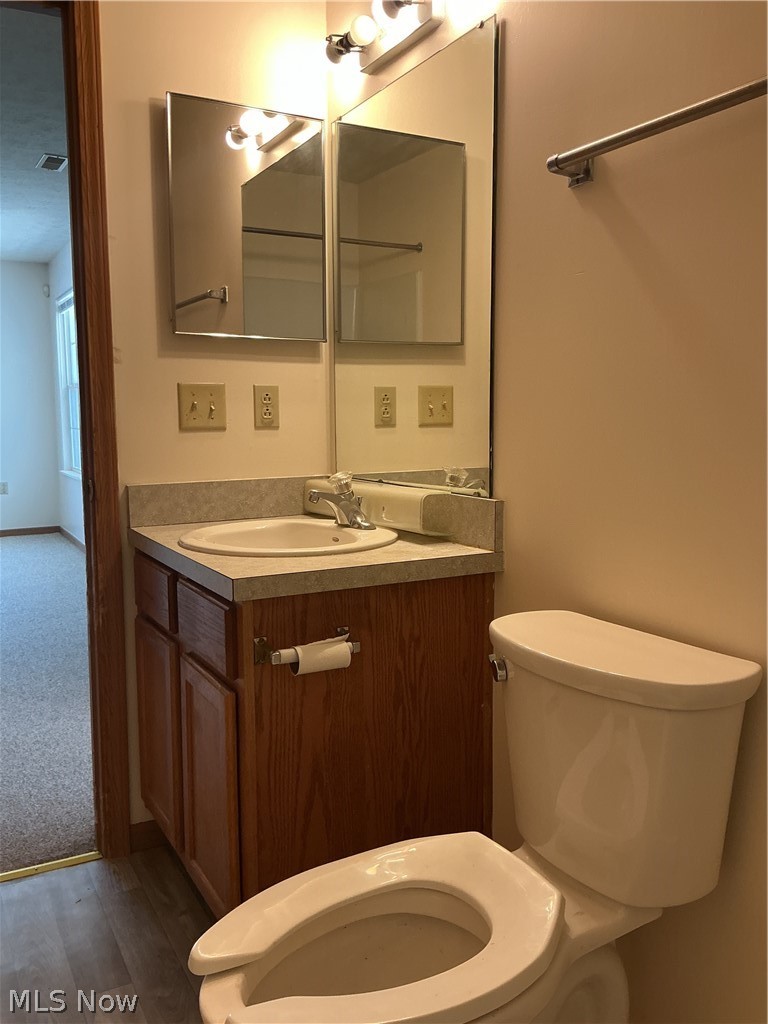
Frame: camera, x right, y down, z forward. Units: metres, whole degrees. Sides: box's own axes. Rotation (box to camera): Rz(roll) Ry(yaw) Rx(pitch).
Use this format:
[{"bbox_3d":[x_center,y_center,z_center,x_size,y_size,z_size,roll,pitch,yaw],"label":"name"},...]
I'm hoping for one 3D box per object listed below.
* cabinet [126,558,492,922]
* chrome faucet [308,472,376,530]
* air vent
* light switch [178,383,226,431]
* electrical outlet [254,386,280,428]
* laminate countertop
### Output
[{"bbox_3d":[-0.198,0.490,1.962,0.566,0.796,0.732,-4,8,-29],"label":"cabinet"},{"bbox_3d":[-0.105,-0.026,1.957,0.150,0.130,0.150,-4,8,-29],"label":"chrome faucet"},{"bbox_3d":[-1.782,-1.865,4.610,0.125,0.015,0.315,-4,8,-29],"label":"air vent"},{"bbox_3d":[-0.452,-0.261,2.147,0.119,0.119,0.012,-4,8,-29],"label":"light switch"},{"bbox_3d":[-0.303,-0.271,2.232,0.070,0.115,0.009,-4,8,-29],"label":"electrical outlet"},{"bbox_3d":[-0.193,0.077,1.903,0.564,0.042,0.756,-4,8,-29],"label":"laminate countertop"}]

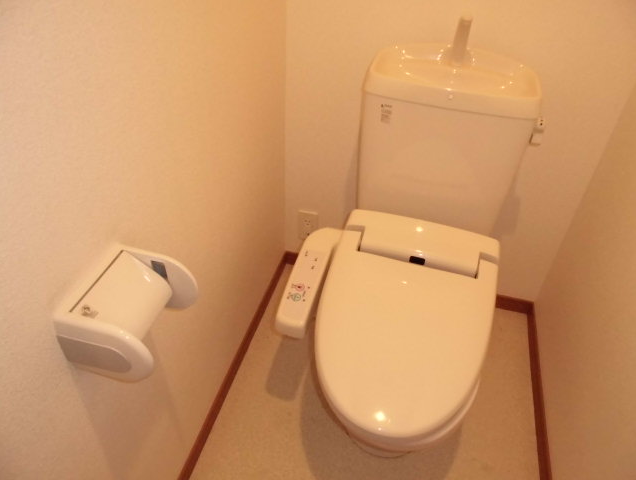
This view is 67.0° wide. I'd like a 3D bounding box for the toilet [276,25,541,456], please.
[{"bbox_3d":[0.188,0.060,1.102,0.465,0.925,0.793,11,41,10],"label":"toilet"}]

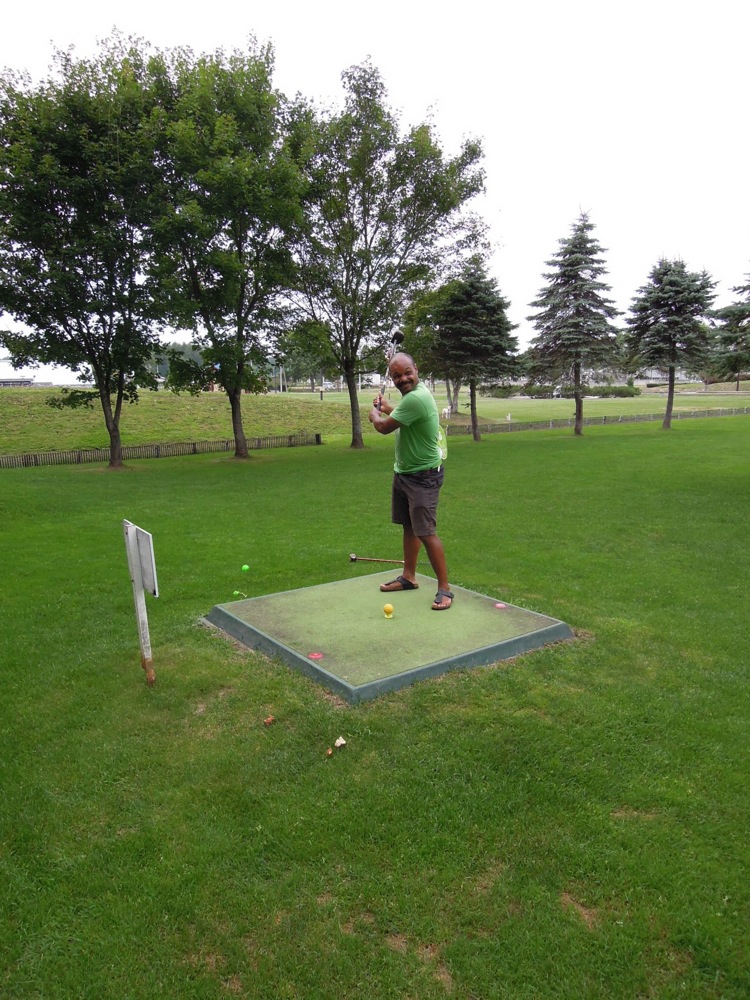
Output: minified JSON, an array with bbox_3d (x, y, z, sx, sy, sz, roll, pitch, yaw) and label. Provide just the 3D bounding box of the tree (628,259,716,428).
[{"bbox_3d":[10.317,-5.407,24.133,3.190,5.820,3.190,0,9,0],"label":"tree"}]

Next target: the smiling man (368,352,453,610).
[{"bbox_3d":[0.255,-0.151,4.720,0.550,1.690,0.520,-5,10,-28],"label":"smiling man"}]

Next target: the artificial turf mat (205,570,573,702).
[{"bbox_3d":[0.061,0.793,4.522,1.700,0.100,1.700,-7,12,-36],"label":"artificial turf mat"}]

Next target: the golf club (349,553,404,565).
[{"bbox_3d":[0.162,0.543,6.184,0.770,0.070,0.090,1,9,9],"label":"golf club"}]

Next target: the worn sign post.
[{"bbox_3d":[-1.219,0.552,3.639,0.080,0.860,0.410,-11,15,-36],"label":"worn sign post"}]

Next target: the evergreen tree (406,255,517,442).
[{"bbox_3d":[2.662,-4.340,20.181,2.850,5.210,2.850,0,9,0],"label":"evergreen tree"}]

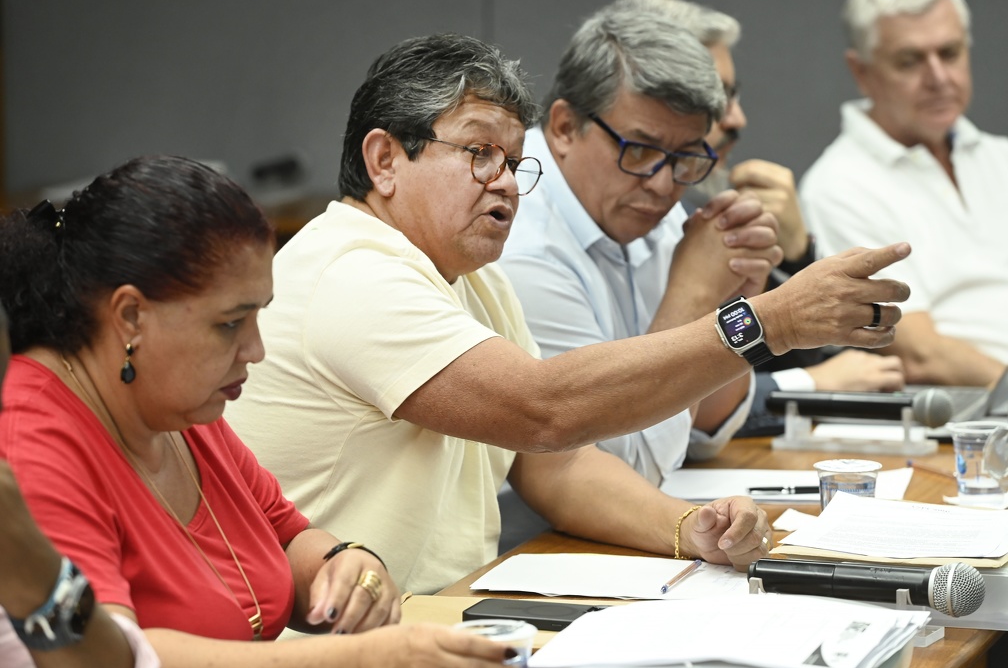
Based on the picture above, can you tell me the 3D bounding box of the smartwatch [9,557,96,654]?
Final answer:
[{"bbox_3d":[-0.338,0.200,3.130,0.057,0.066,0.046,10,-30,29],"label":"smartwatch"}]

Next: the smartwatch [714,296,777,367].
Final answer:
[{"bbox_3d":[0.228,-0.001,4.010,0.044,0.067,0.056,-25,-19,-3],"label":"smartwatch"}]

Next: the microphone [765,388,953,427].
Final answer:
[{"bbox_3d":[0.436,0.087,5.123,0.229,0.053,0.053,2,9,15],"label":"microphone"}]

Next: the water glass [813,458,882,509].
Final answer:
[{"bbox_3d":[0.373,0.181,4.551,0.075,0.077,0.075,0,8,0],"label":"water glass"}]

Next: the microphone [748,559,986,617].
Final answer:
[{"bbox_3d":[0.348,0.240,4.025,0.229,0.053,0.053,3,9,17],"label":"microphone"}]

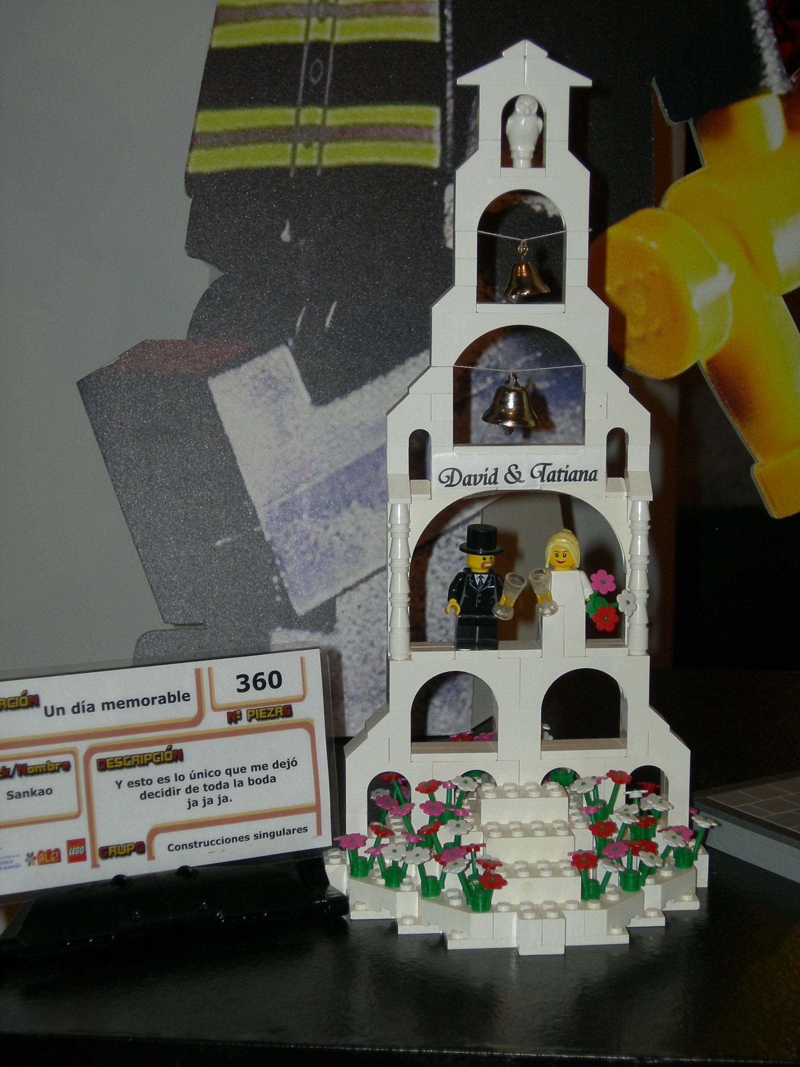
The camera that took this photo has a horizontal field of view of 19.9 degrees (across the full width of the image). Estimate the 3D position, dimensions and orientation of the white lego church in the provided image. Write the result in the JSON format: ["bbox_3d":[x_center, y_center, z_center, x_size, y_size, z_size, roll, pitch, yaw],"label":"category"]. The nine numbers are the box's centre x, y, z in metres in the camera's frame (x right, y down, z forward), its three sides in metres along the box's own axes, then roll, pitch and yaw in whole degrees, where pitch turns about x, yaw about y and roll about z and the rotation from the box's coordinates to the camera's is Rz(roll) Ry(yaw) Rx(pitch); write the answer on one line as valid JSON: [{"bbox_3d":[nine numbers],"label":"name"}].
[{"bbox_3d":[0.043,-0.020,0.830,0.144,0.310,0.144,-1,11,-4],"label":"white lego church"}]

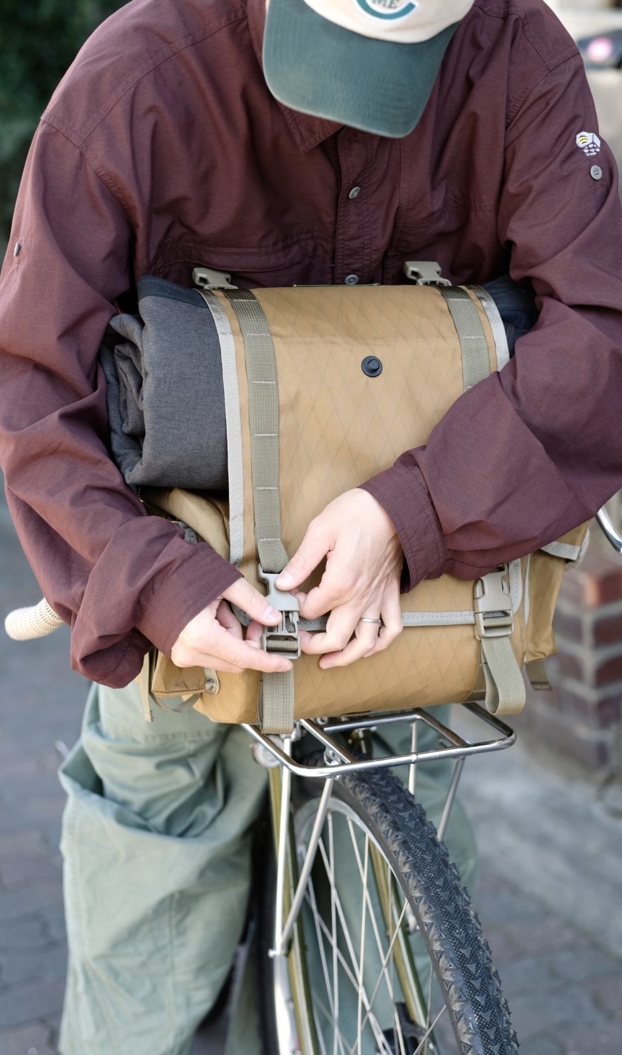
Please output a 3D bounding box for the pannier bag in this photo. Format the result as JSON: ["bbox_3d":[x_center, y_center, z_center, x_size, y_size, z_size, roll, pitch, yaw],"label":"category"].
[{"bbox_3d":[0.026,-0.029,2.220,0.405,0.355,0.220,-4,16,-15],"label":"pannier bag"}]

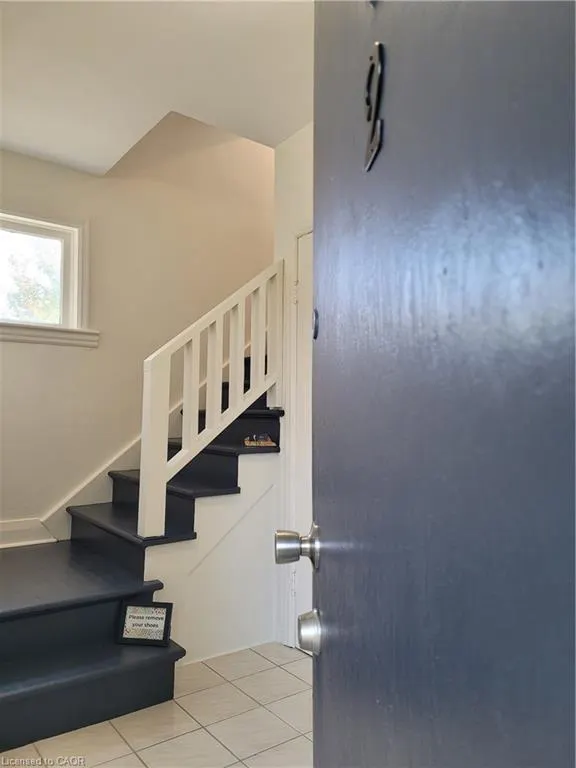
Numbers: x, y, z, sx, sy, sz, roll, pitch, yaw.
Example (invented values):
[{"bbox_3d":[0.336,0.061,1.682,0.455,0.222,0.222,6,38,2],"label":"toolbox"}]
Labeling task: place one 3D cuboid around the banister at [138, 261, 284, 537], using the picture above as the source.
[{"bbox_3d":[-0.344,0.014,2.778,0.733,1.346,0.085,3,-4,-36],"label":"banister"}]

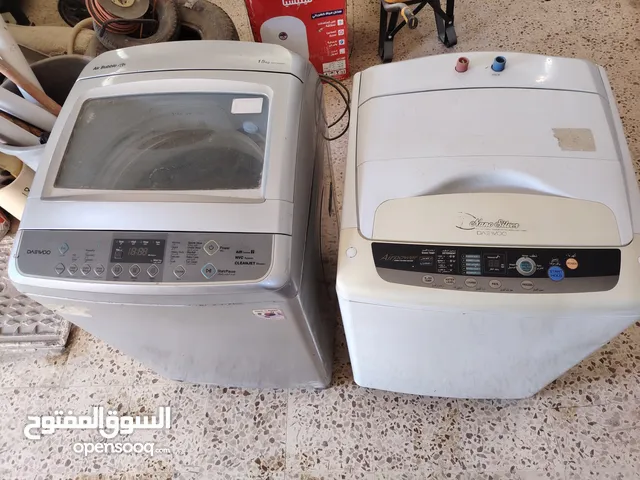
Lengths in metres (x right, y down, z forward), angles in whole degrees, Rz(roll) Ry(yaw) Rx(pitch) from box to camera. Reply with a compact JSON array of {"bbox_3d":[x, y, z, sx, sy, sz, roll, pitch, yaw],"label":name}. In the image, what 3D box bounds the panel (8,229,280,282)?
[{"bbox_3d":[-0.366,0.037,0.919,0.565,0.030,0.101,1,82,8],"label":"panel"}]

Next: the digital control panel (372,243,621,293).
[{"bbox_3d":[0.357,0.061,0.930,0.495,0.030,0.097,1,82,8],"label":"digital control panel"}]

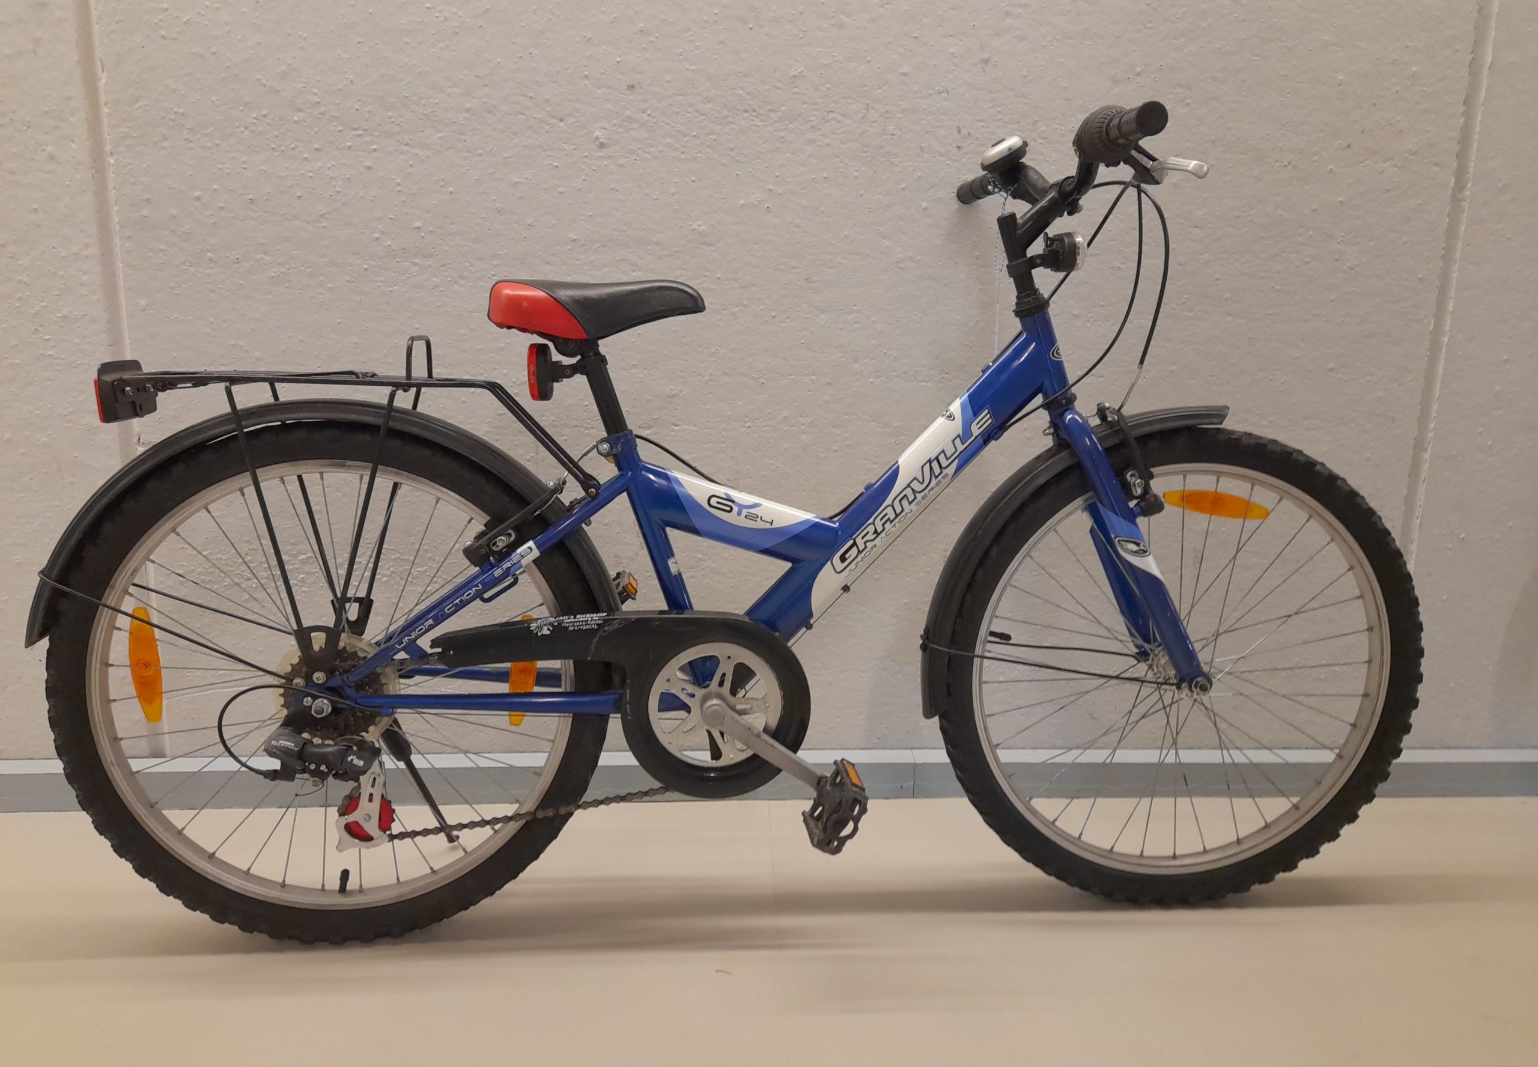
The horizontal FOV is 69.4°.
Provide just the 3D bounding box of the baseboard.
[{"bbox_3d":[0.055,0.371,1.682,2.325,0.063,0.045,0,12,-4],"label":"baseboard"}]

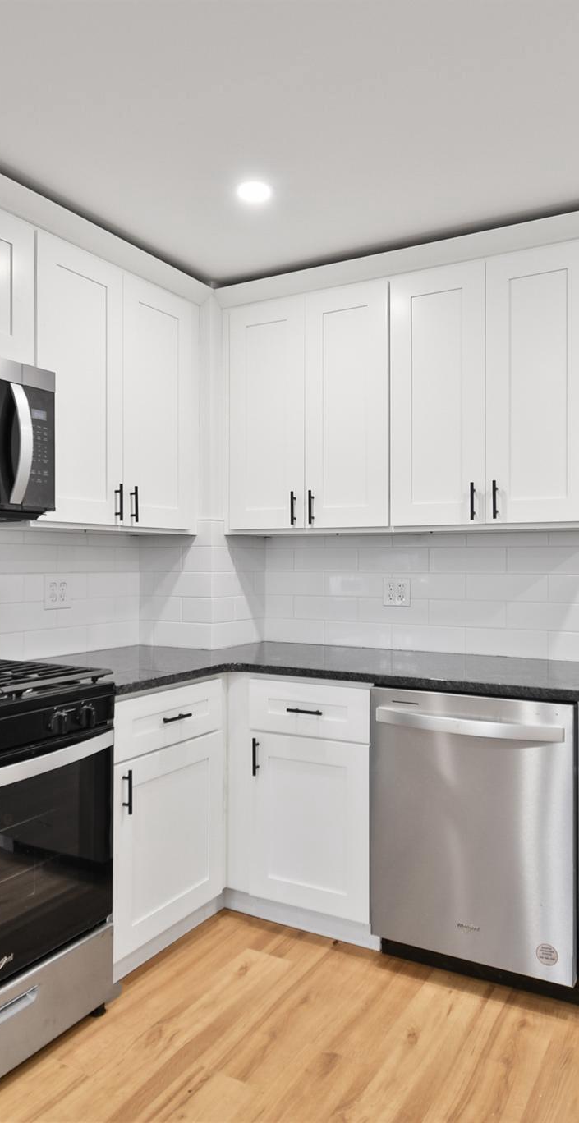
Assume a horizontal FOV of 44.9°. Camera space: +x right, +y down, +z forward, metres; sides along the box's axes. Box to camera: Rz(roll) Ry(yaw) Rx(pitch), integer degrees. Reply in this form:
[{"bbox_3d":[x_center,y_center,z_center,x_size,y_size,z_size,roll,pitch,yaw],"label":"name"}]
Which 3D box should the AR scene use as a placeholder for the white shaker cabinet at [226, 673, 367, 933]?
[{"bbox_3d":[0.166,0.794,2.646,0.526,0.805,0.621,0,0,26],"label":"white shaker cabinet"}]

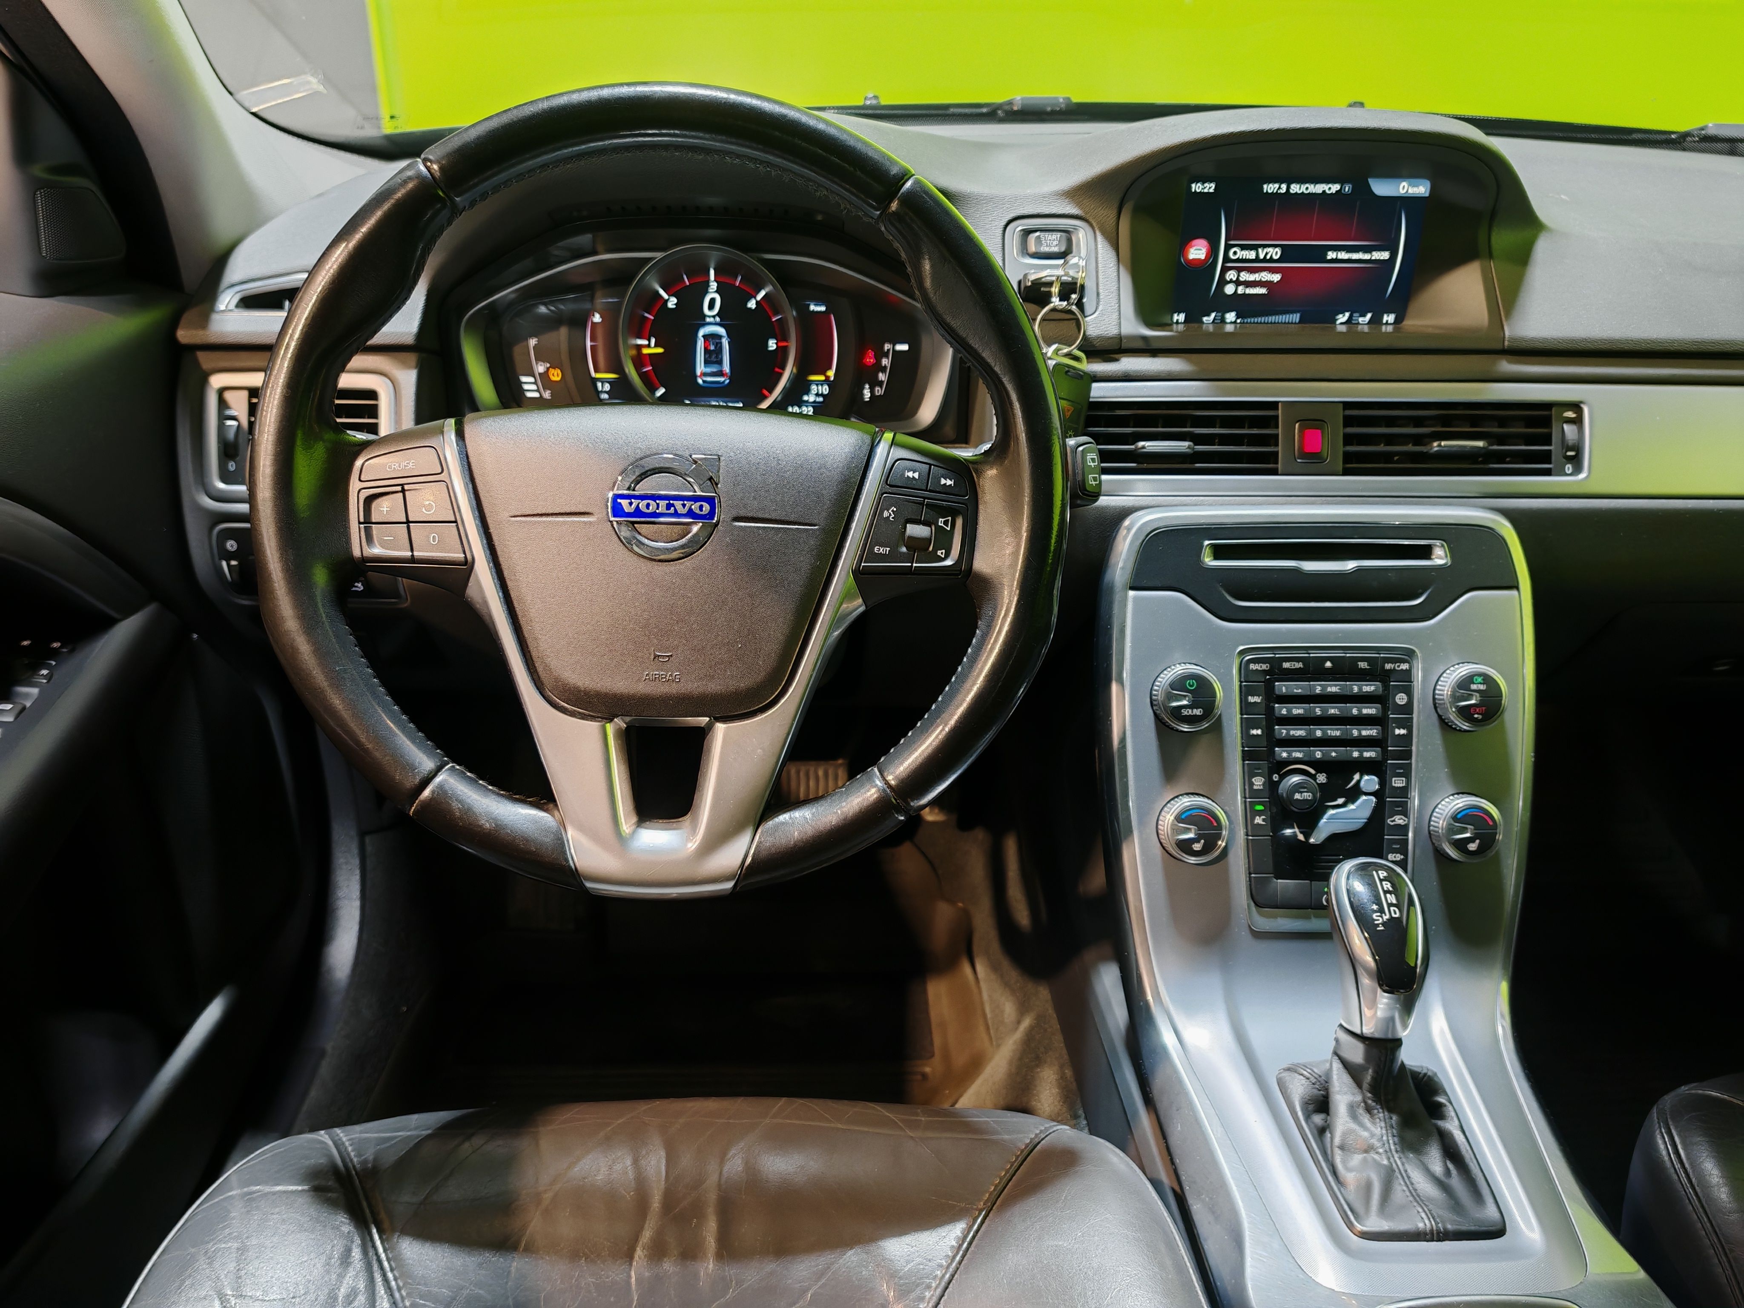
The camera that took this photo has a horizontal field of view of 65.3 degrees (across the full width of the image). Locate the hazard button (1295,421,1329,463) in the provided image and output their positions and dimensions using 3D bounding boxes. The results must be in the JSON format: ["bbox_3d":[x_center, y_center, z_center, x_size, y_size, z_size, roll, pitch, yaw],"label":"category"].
[{"bbox_3d":[0.270,-0.131,0.838,0.021,0.026,0.010,0,4,0],"label":"hazard button"}]

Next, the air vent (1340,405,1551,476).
[{"bbox_3d":[0.354,-0.133,0.848,0.131,0.044,0.025,0,4,0],"label":"air vent"}]

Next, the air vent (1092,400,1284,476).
[{"bbox_3d":[0.186,-0.134,0.848,0.127,0.044,0.025,0,4,0],"label":"air vent"}]

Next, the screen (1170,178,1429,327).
[{"bbox_3d":[0.271,-0.256,0.865,0.152,0.092,0.012,0,26,0],"label":"screen"}]

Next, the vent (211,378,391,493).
[{"bbox_3d":[-0.347,-0.134,0.841,0.110,0.070,0.025,0,4,0],"label":"vent"}]

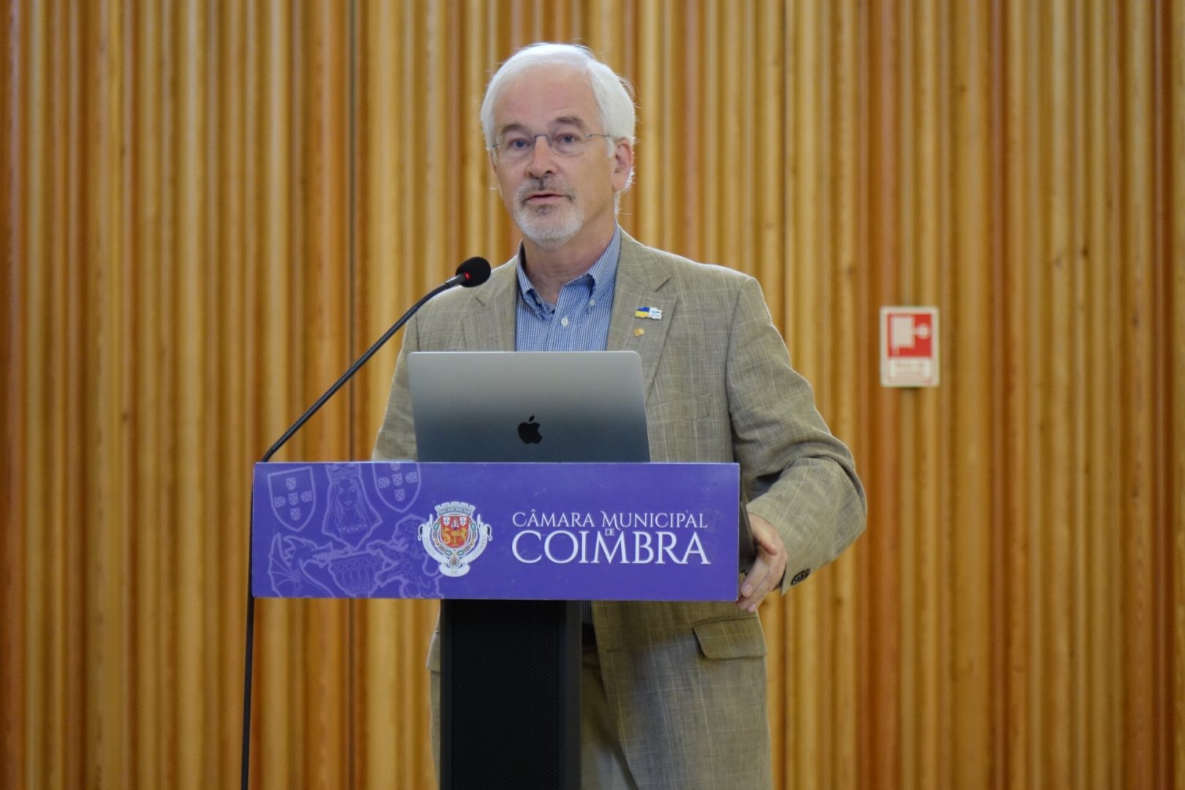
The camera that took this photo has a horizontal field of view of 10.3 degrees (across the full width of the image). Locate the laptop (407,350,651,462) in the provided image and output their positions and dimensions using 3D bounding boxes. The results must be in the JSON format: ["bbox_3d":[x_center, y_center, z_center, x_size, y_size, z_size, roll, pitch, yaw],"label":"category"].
[{"bbox_3d":[-0.054,0.066,8.352,0.299,0.196,0.314,0,-8,12],"label":"laptop"}]

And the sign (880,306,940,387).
[{"bbox_3d":[0.528,-0.080,10.950,0.098,0.133,0.005,0,0,10],"label":"sign"}]

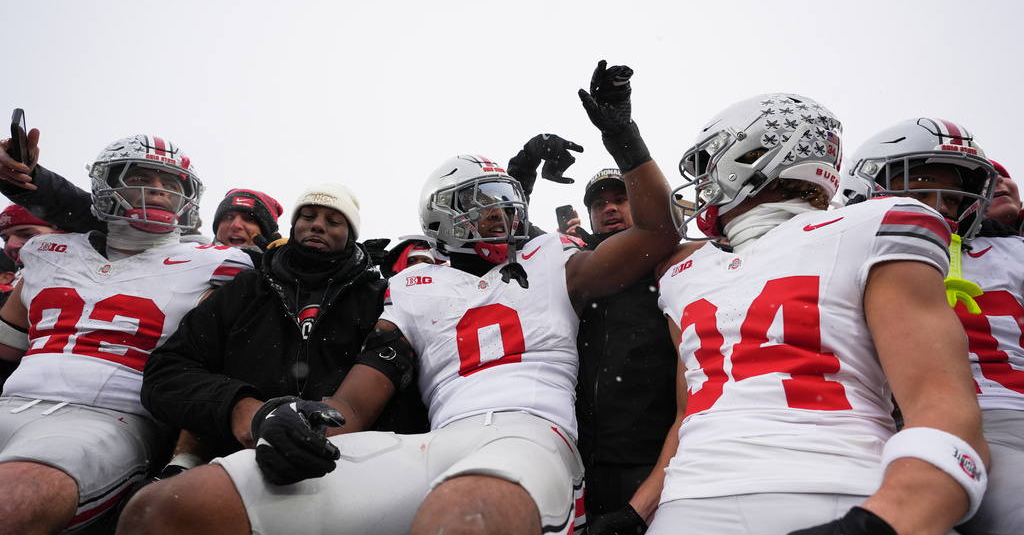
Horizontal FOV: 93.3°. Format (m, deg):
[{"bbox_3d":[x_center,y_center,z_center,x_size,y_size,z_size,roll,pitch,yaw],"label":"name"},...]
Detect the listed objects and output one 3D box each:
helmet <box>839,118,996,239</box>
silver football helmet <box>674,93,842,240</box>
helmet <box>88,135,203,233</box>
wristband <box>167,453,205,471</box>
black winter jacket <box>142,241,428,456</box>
[{"bbox_3d":[0.900,-0.195,1.095,0.250,0.275,0.320,-1,-1,7],"label":"helmet"},{"bbox_3d":[0.497,-0.210,1.004,0.320,0.275,0.250,-4,-12,25],"label":"silver football helmet"},{"bbox_3d":[-1.025,-0.231,1.365,0.320,0.275,0.250,2,-1,41],"label":"helmet"},{"bbox_3d":[-0.813,0.486,1.200,0.085,0.060,0.080,14,-20,5],"label":"wristband"},{"bbox_3d":[-0.545,0.210,1.300,0.630,0.660,0.450,2,-18,-8],"label":"black winter jacket"}]

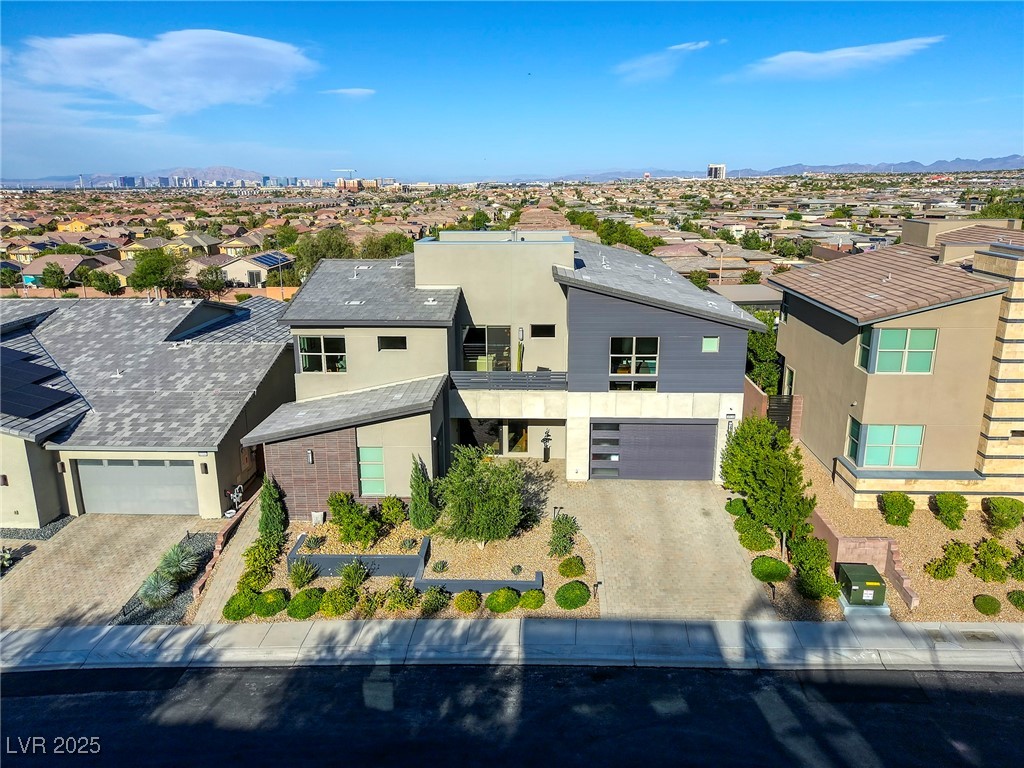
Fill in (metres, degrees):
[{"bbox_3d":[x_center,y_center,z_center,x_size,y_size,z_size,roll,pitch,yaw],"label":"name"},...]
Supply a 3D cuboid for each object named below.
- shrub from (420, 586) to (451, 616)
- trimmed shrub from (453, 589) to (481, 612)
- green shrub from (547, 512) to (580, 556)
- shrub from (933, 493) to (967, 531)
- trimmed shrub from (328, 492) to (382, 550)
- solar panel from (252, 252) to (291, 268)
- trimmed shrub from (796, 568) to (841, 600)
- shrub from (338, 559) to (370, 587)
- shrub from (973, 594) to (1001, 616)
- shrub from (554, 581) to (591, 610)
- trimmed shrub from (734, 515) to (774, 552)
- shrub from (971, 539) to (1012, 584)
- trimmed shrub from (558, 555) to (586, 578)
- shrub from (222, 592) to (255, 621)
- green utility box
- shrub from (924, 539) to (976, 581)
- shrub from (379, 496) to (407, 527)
[{"bbox_3d":[-2.169,6.208,21.959,0.825,0.824,0.825,0,15,2],"label":"shrub"},{"bbox_3d":[-1.283,6.237,22.064,0.760,0.625,0.760,0,15,2],"label":"trimmed shrub"},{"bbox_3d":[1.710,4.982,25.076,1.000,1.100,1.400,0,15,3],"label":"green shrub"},{"bbox_3d":[13.760,3.994,24.060,0.862,1.237,0.862,0,15,0],"label":"shrub"},{"bbox_3d":[-4.870,4.276,23.885,1.620,1.450,1.500,0,15,0],"label":"trimmed shrub"},{"bbox_3d":[-34.332,-17.850,110.341,3.100,0.120,9.400,22,15,-3],"label":"solar panel"},{"bbox_3d":[8.912,5.828,22.378,1.195,0.784,1.195,0,15,2],"label":"trimmed shrub"},{"bbox_3d":[-4.686,5.653,22.893,0.933,0.846,0.933,0,15,0],"label":"shrub"},{"bbox_3d":[13.176,6.130,21.316,0.662,0.537,0.662,0,15,2],"label":"shrub"},{"bbox_3d":[1.750,6.064,22.067,1.031,0.749,1.031,0,15,2],"label":"shrub"},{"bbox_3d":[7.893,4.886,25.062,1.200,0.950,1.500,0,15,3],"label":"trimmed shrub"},{"bbox_3d":[13.964,5.193,22.426,1.100,1.080,1.200,0,15,3],"label":"shrub"},{"bbox_3d":[1.875,5.645,23.839,0.850,0.630,0.850,0,15,3],"label":"trimmed shrub"},{"bbox_3d":[-7.887,6.422,22.208,0.860,0.745,0.860,0,15,2],"label":"shrub"},{"bbox_3d":[10.048,5.772,22.102,0.921,0.687,1.061,1,15,6],"label":"green utility box"},{"bbox_3d":[12.825,5.185,22.576,1.300,1.000,1.300,0,15,3],"label":"shrub"},{"bbox_3d":[-4.160,4.473,26.788,1.000,1.070,1.000,0,15,3],"label":"shrub"}]

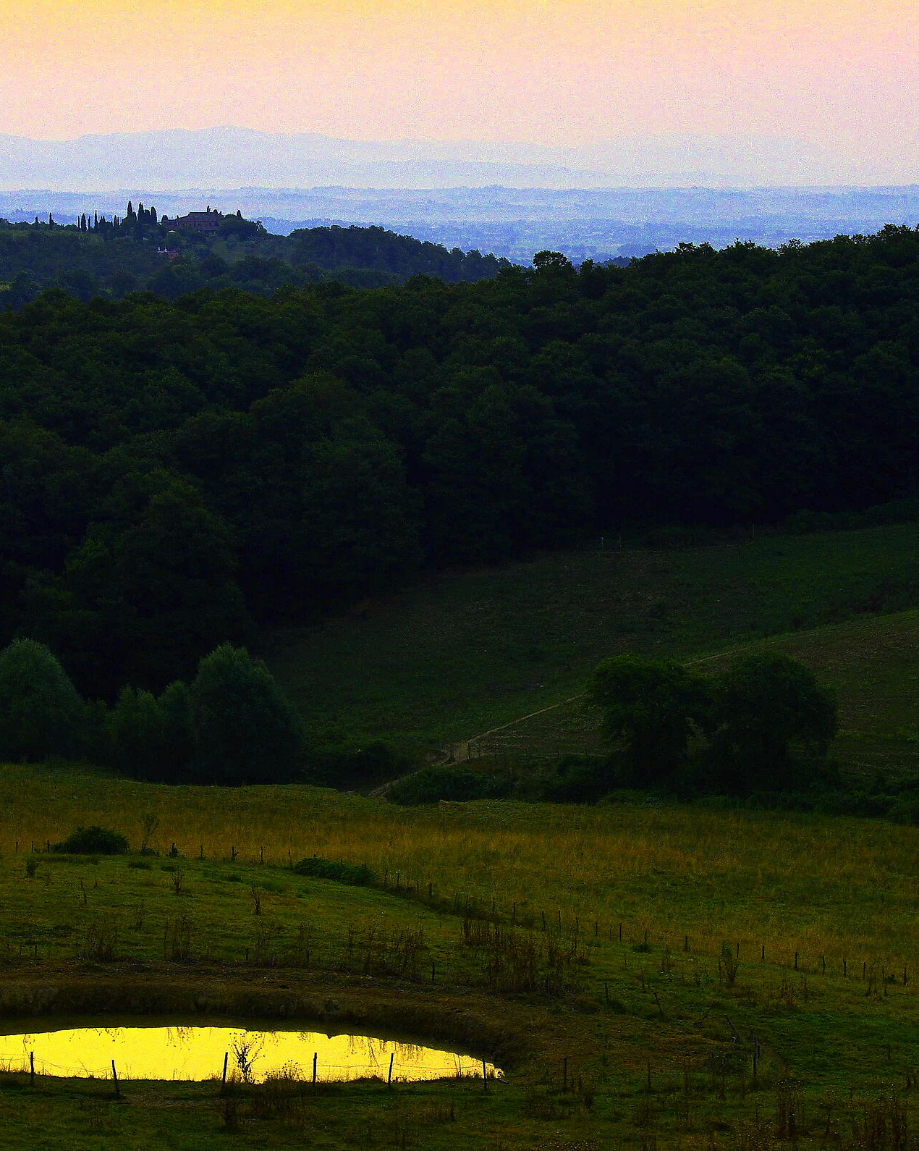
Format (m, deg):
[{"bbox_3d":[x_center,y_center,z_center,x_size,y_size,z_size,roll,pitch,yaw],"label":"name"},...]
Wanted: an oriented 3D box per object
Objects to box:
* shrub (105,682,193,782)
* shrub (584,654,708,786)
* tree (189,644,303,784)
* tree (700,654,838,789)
[{"bbox_3d":[-25.575,13.016,325.000,7.261,8.489,6.535,0,6,0],"label":"shrub"},{"bbox_3d":[14.688,11.584,312.000,9.758,10.616,9.270,0,6,0],"label":"shrub"},{"bbox_3d":[-17.319,11.386,320.000,9.239,11.658,8.777,0,6,0],"label":"tree"},{"bbox_3d":[24.394,11.563,310.000,10.548,11.081,10.021,0,6,0],"label":"tree"}]

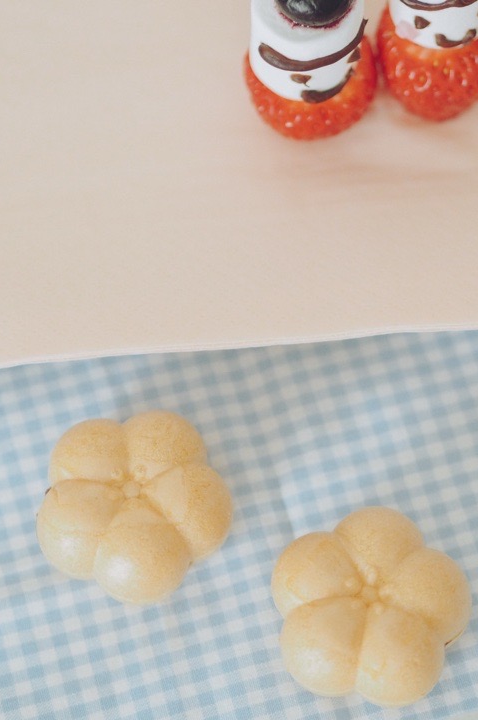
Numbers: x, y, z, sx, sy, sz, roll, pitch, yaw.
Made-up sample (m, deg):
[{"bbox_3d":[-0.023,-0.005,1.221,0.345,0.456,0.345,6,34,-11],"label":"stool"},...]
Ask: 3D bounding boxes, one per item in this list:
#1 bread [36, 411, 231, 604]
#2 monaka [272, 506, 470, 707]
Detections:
[{"bbox_3d":[-0.026,0.036,0.613,0.048,0.026,0.047,0,66,1],"label":"bread"},{"bbox_3d":[0.032,0.059,0.602,0.048,0.026,0.047,10,67,5],"label":"monaka"}]

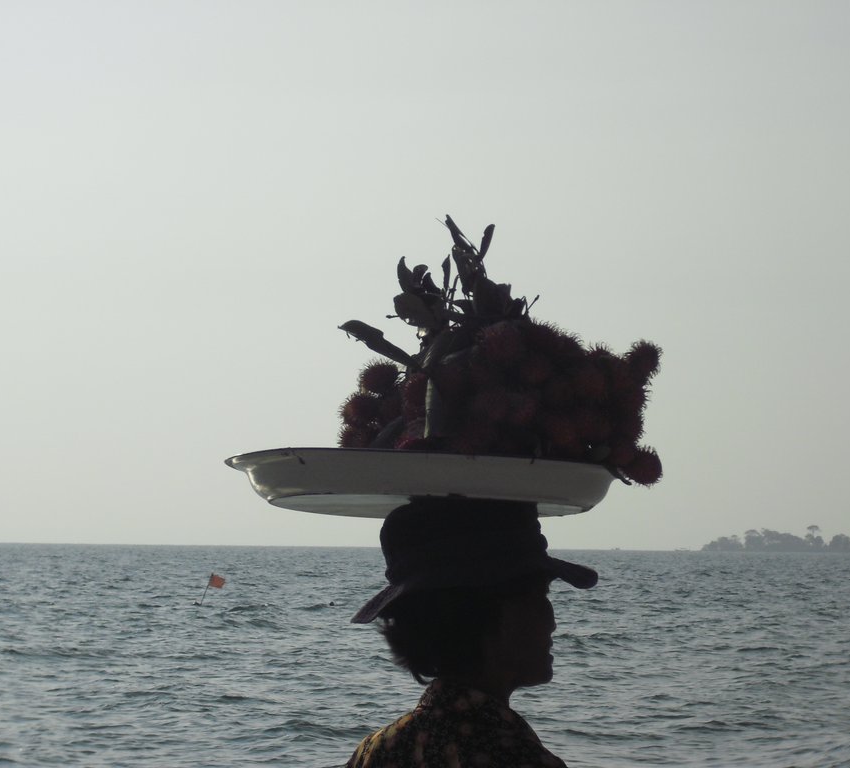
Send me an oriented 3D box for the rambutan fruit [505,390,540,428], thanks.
[{"bbox_3d":[0.117,0.030,4.000,0.044,0.047,0.045,1,-3,0],"label":"rambutan fruit"}]

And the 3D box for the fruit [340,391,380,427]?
[{"bbox_3d":[-0.081,0.031,4.110,0.049,0.045,0.047,1,-3,0],"label":"fruit"}]

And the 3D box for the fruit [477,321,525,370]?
[{"bbox_3d":[0.095,-0.048,4.140,0.059,0.062,0.055,1,-3,0],"label":"fruit"}]

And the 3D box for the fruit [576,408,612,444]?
[{"bbox_3d":[0.208,0.052,4.120,0.044,0.044,0.044,1,-3,0],"label":"fruit"}]

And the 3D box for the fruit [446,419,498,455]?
[{"bbox_3d":[0.054,0.064,3.970,0.055,0.046,0.051,1,-3,0],"label":"fruit"}]

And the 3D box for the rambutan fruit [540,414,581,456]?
[{"bbox_3d":[0.166,0.062,4.090,0.051,0.054,0.053,1,-3,0],"label":"rambutan fruit"}]

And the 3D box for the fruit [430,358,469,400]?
[{"bbox_3d":[0.029,-0.005,4.030,0.048,0.051,0.049,1,-3,0],"label":"fruit"}]

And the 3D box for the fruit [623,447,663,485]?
[{"bbox_3d":[0.263,0.100,4.060,0.049,0.049,0.049,1,-3,0],"label":"fruit"}]

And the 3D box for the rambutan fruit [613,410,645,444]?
[{"bbox_3d":[0.253,0.055,4.200,0.042,0.043,0.043,1,-3,0],"label":"rambutan fruit"}]

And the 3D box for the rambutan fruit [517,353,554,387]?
[{"bbox_3d":[0.137,-0.017,4.130,0.044,0.044,0.044,1,-3,0],"label":"rambutan fruit"}]

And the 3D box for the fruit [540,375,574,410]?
[{"bbox_3d":[0.165,0.012,4.120,0.042,0.042,0.043,1,-3,0],"label":"fruit"}]

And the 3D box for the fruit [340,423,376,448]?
[{"bbox_3d":[-0.085,0.069,4.220,0.045,0.042,0.044,1,-3,0],"label":"fruit"}]

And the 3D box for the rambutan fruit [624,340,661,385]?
[{"bbox_3d":[0.268,-0.026,4.120,0.047,0.054,0.051,1,-3,0],"label":"rambutan fruit"}]

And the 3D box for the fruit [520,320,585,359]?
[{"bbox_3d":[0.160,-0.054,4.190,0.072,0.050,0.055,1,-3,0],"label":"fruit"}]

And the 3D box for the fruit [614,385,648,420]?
[{"bbox_3d":[0.251,0.023,4.100,0.045,0.047,0.046,1,-3,0],"label":"fruit"}]

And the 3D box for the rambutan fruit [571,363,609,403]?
[{"bbox_3d":[0.198,-0.002,4.000,0.047,0.049,0.048,1,-3,0],"label":"rambutan fruit"}]

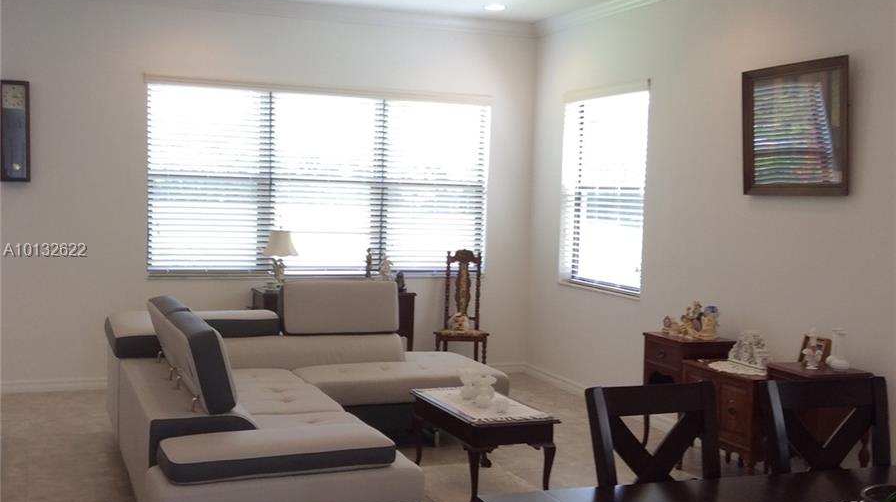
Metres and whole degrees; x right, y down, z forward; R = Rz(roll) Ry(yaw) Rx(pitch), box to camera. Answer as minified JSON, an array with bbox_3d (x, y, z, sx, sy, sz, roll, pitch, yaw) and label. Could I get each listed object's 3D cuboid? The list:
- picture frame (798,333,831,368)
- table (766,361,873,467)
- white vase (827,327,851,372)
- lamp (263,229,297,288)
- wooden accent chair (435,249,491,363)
[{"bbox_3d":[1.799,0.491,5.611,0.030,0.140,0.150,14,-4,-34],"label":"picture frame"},{"bbox_3d":[1.777,0.914,5.516,0.370,0.696,0.390,0,4,-20],"label":"table"},{"bbox_3d":[1.879,0.474,5.495,0.110,0.190,0.090,3,4,29],"label":"white vase"},{"bbox_3d":[-1.275,0.071,8.633,0.250,0.470,0.260,0,4,-19],"label":"lamp"},{"bbox_3d":[0.119,0.524,8.963,0.430,1.075,0.440,1,3,1],"label":"wooden accent chair"}]

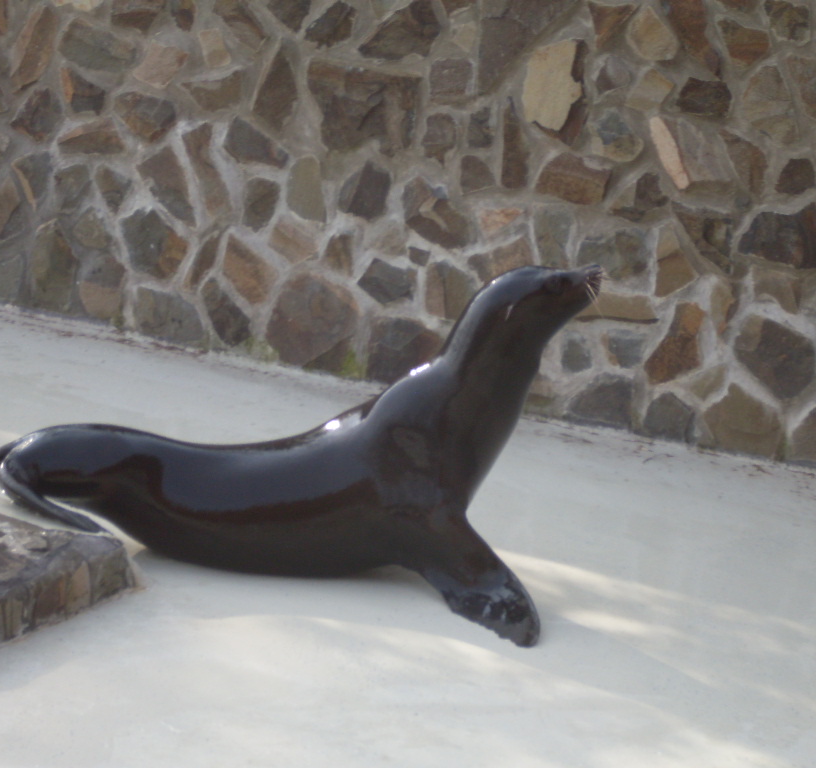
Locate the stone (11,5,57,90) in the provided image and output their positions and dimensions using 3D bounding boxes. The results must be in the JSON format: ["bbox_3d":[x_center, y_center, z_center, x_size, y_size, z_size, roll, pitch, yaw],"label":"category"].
[{"bbox_3d":[-0.936,-0.860,8.566,0.137,0.216,0.082,10,21,27],"label":"stone"}]

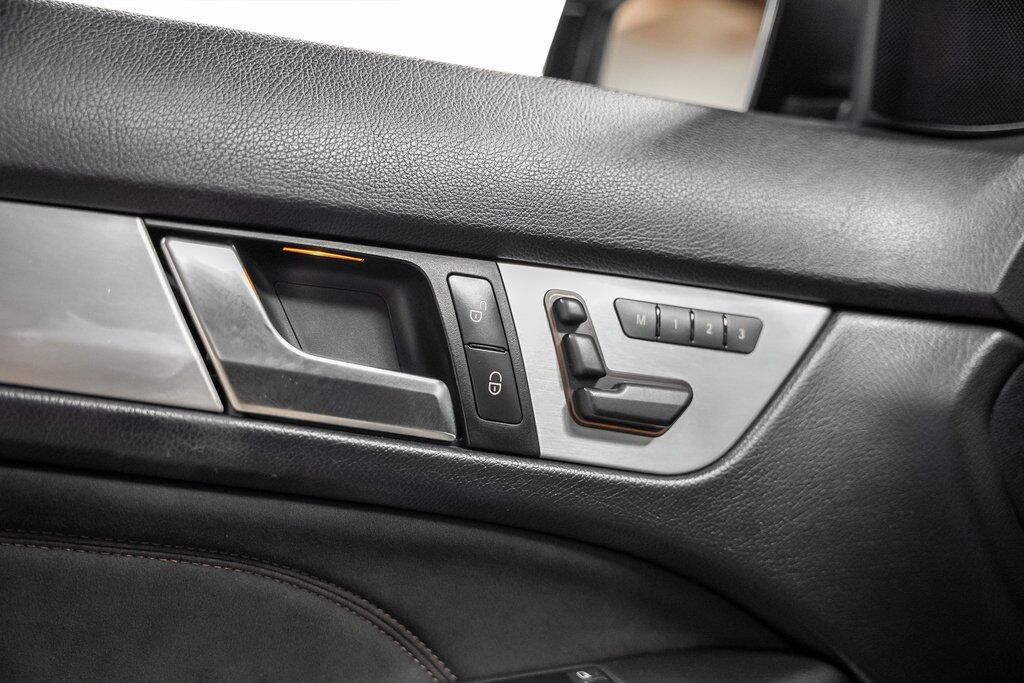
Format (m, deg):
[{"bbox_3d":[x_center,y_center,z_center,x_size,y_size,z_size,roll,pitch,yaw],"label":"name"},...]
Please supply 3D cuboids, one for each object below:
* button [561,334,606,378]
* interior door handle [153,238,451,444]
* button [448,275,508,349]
[{"bbox_3d":[0.029,0.008,0.493,0.017,0.022,0.014,-8,-11,-19],"label":"button"},{"bbox_3d":[-0.086,0.002,0.471,0.128,0.072,0.026,8,-16,-16],"label":"interior door handle"},{"bbox_3d":[-0.016,-0.012,0.493,0.021,0.036,0.009,-7,-12,-19],"label":"button"}]

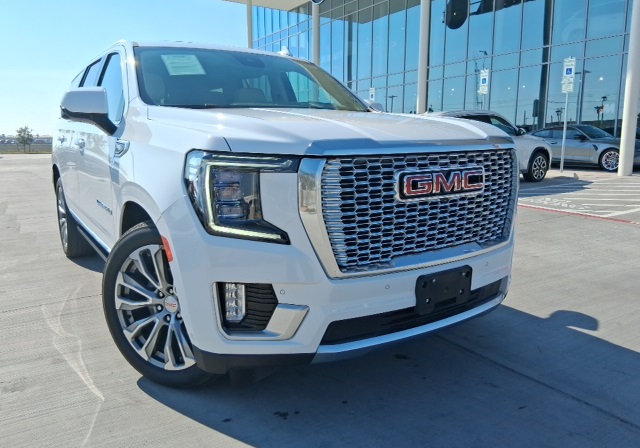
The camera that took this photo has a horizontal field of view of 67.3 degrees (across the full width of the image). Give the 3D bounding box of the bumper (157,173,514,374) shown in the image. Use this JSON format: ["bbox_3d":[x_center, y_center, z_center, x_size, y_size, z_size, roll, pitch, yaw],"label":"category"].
[{"bbox_3d":[0.354,0.136,2.318,2.000,0.780,0.680,-8,13,-34],"label":"bumper"}]

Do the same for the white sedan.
[{"bbox_3d":[3.400,-1.705,11.070,4.600,1.580,1.870,-8,13,-34],"label":"white sedan"}]

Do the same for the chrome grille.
[{"bbox_3d":[0.471,-0.074,2.103,1.170,0.500,0.170,-8,13,-34],"label":"chrome grille"}]

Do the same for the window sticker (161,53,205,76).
[{"bbox_3d":[-0.905,-1.046,3.174,0.240,0.010,0.200,-12,55,-29],"label":"window sticker"}]

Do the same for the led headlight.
[{"bbox_3d":[-0.294,-0.084,1.778,0.340,0.345,0.310,-8,13,-34],"label":"led headlight"}]

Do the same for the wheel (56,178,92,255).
[{"bbox_3d":[-2.485,-0.075,4.936,0.260,0.770,0.770,-8,13,-34],"label":"wheel"}]

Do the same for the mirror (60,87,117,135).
[{"bbox_3d":[-1.329,-0.656,2.765,0.280,0.260,0.220,-8,13,-34],"label":"mirror"}]

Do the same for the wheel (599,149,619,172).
[{"bbox_3d":[8.095,-1.741,13.255,0.240,0.660,0.660,-7,12,-30],"label":"wheel"}]

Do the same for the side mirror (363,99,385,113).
[{"bbox_3d":[0.412,-0.898,3.932,0.280,0.260,0.220,-8,13,-34],"label":"side mirror"}]

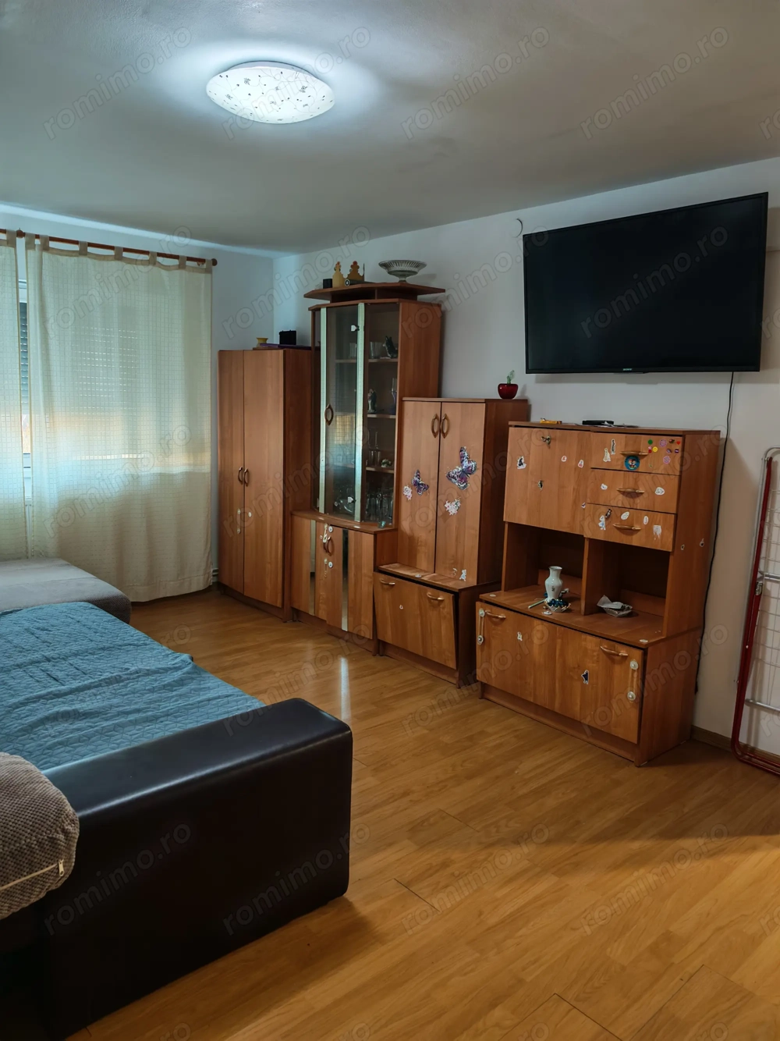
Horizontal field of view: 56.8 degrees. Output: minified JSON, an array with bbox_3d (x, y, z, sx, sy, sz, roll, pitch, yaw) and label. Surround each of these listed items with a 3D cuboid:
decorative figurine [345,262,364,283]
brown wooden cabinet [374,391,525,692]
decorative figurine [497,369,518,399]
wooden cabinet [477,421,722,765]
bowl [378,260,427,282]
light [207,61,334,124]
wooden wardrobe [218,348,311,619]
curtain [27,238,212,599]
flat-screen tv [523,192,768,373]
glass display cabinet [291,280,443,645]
[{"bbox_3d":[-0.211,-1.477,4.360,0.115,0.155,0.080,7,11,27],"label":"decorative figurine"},{"bbox_3d":[0.325,0.071,3.955,0.515,1.459,0.618,-8,14,-43],"label":"brown wooden cabinet"},{"bbox_3d":[0.622,-0.713,3.783,0.103,0.145,0.105,2,10,0],"label":"decorative figurine"},{"bbox_3d":[0.916,0.253,3.313,0.515,1.364,0.856,-8,14,-43],"label":"wooden cabinet"},{"bbox_3d":[0.073,-1.415,4.165,0.280,0.122,0.280,2,10,0],"label":"bowl"},{"bbox_3d":[-0.379,-1.353,2.323,0.408,0.082,0.408,2,10,0],"label":"light"},{"bbox_3d":[-0.724,-0.275,4.979,0.558,1.715,0.773,-8,14,-43],"label":"wooden wardrobe"},{"bbox_3d":[-1.661,-0.565,4.630,1.165,2.255,0.160,-8,14,-43],"label":"curtain"},{"bbox_3d":[1.086,-1.000,3.222,0.070,0.662,1.130,-19,21,-40],"label":"flat-screen tv"},{"bbox_3d":[-0.160,-0.329,4.385,0.555,2.065,0.810,-8,14,-43],"label":"glass display cabinet"}]

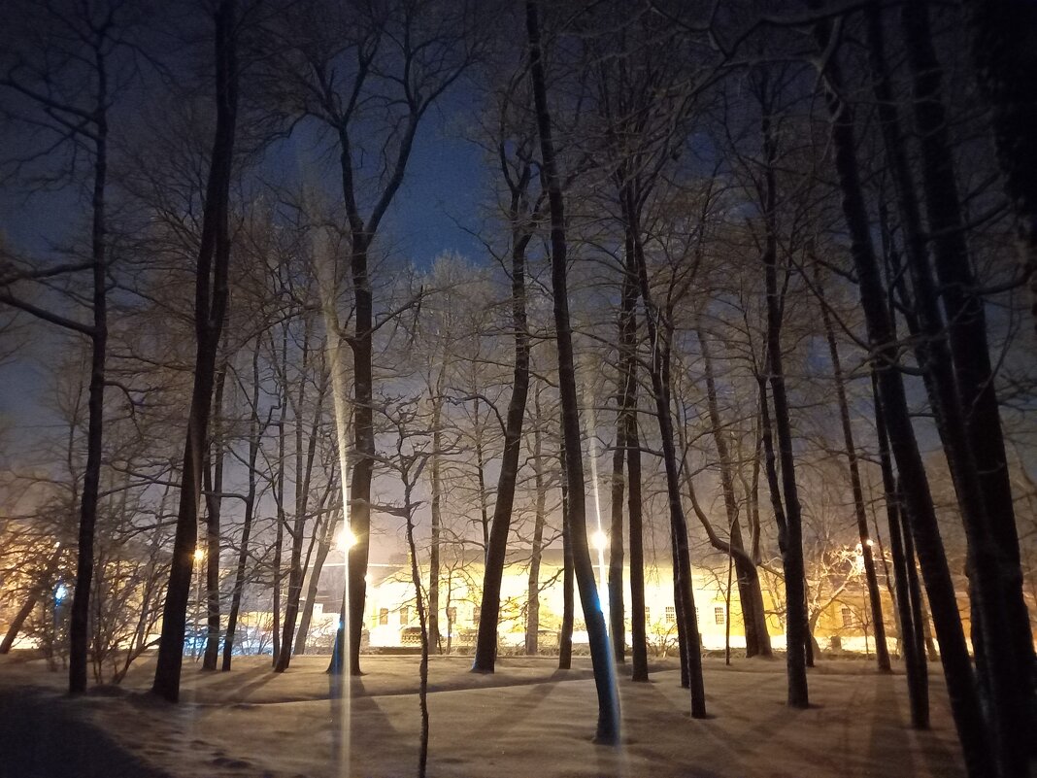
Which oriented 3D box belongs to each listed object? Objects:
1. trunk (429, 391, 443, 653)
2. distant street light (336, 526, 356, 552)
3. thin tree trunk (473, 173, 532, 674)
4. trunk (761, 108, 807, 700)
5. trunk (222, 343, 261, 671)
[{"bbox_3d":[-3.696,5.819,33.873,0.400,11.571,0.370,1,-17,-6],"label":"trunk"},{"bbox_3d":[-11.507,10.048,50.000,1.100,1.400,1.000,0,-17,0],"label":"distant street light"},{"bbox_3d":[-0.308,0.289,23.862,0.680,16.437,0.600,5,-17,-1],"label":"thin tree trunk"},{"bbox_3d":[5.360,-0.370,15.297,0.420,12.737,0.380,-3,-17,19],"label":"trunk"},{"bbox_3d":[-8.889,3.440,24.091,0.360,10.492,0.290,5,-17,-19],"label":"trunk"}]

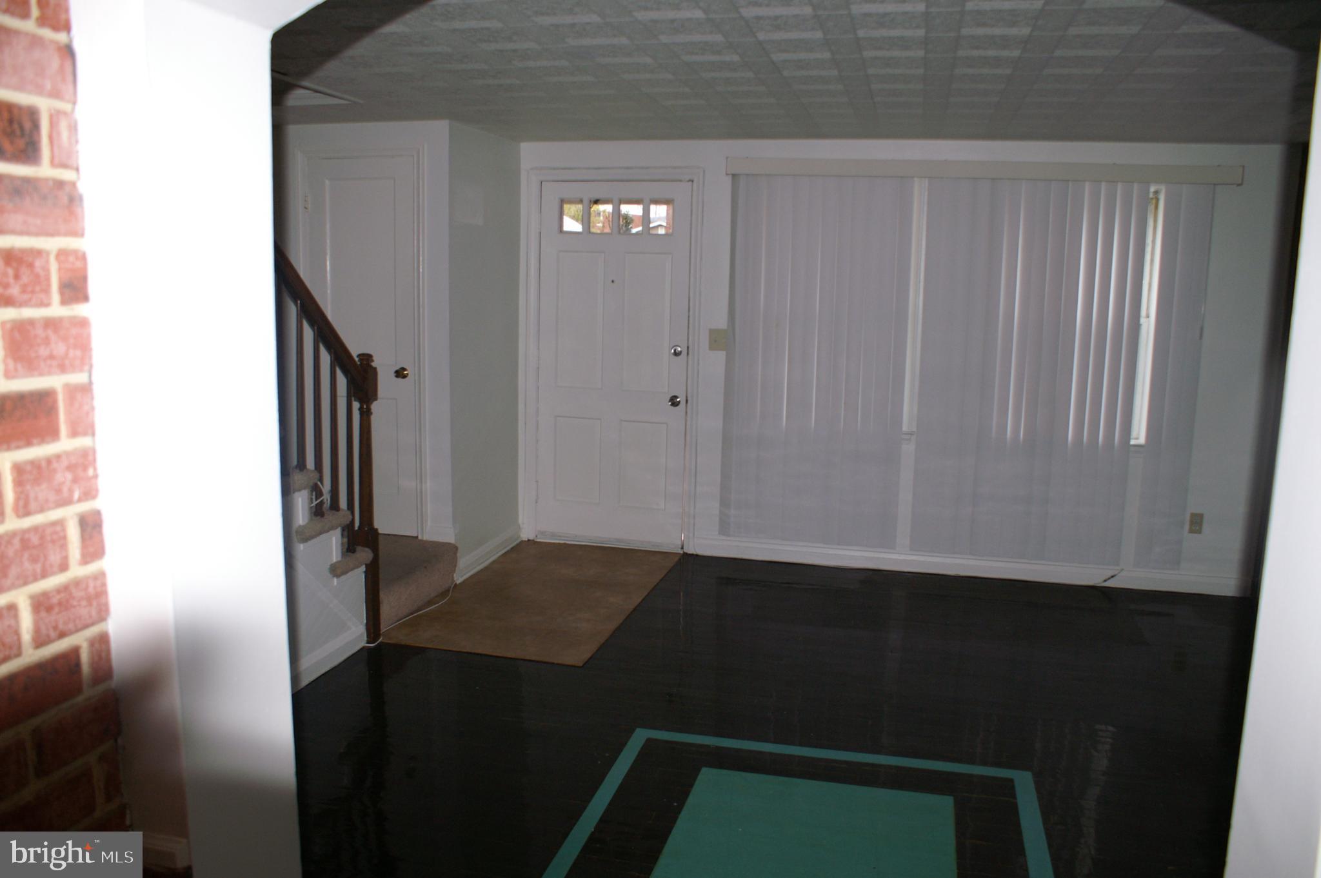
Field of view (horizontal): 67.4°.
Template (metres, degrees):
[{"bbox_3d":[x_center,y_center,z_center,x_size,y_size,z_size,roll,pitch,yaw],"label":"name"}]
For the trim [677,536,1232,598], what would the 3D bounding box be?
[{"bbox_3d":[1.573,0.682,5.379,2.950,0.110,0.022,3,9,13],"label":"trim"}]

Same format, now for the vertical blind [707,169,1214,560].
[{"bbox_3d":[1.513,-0.356,5.176,2.380,1.950,0.070,3,9,13],"label":"vertical blind"}]

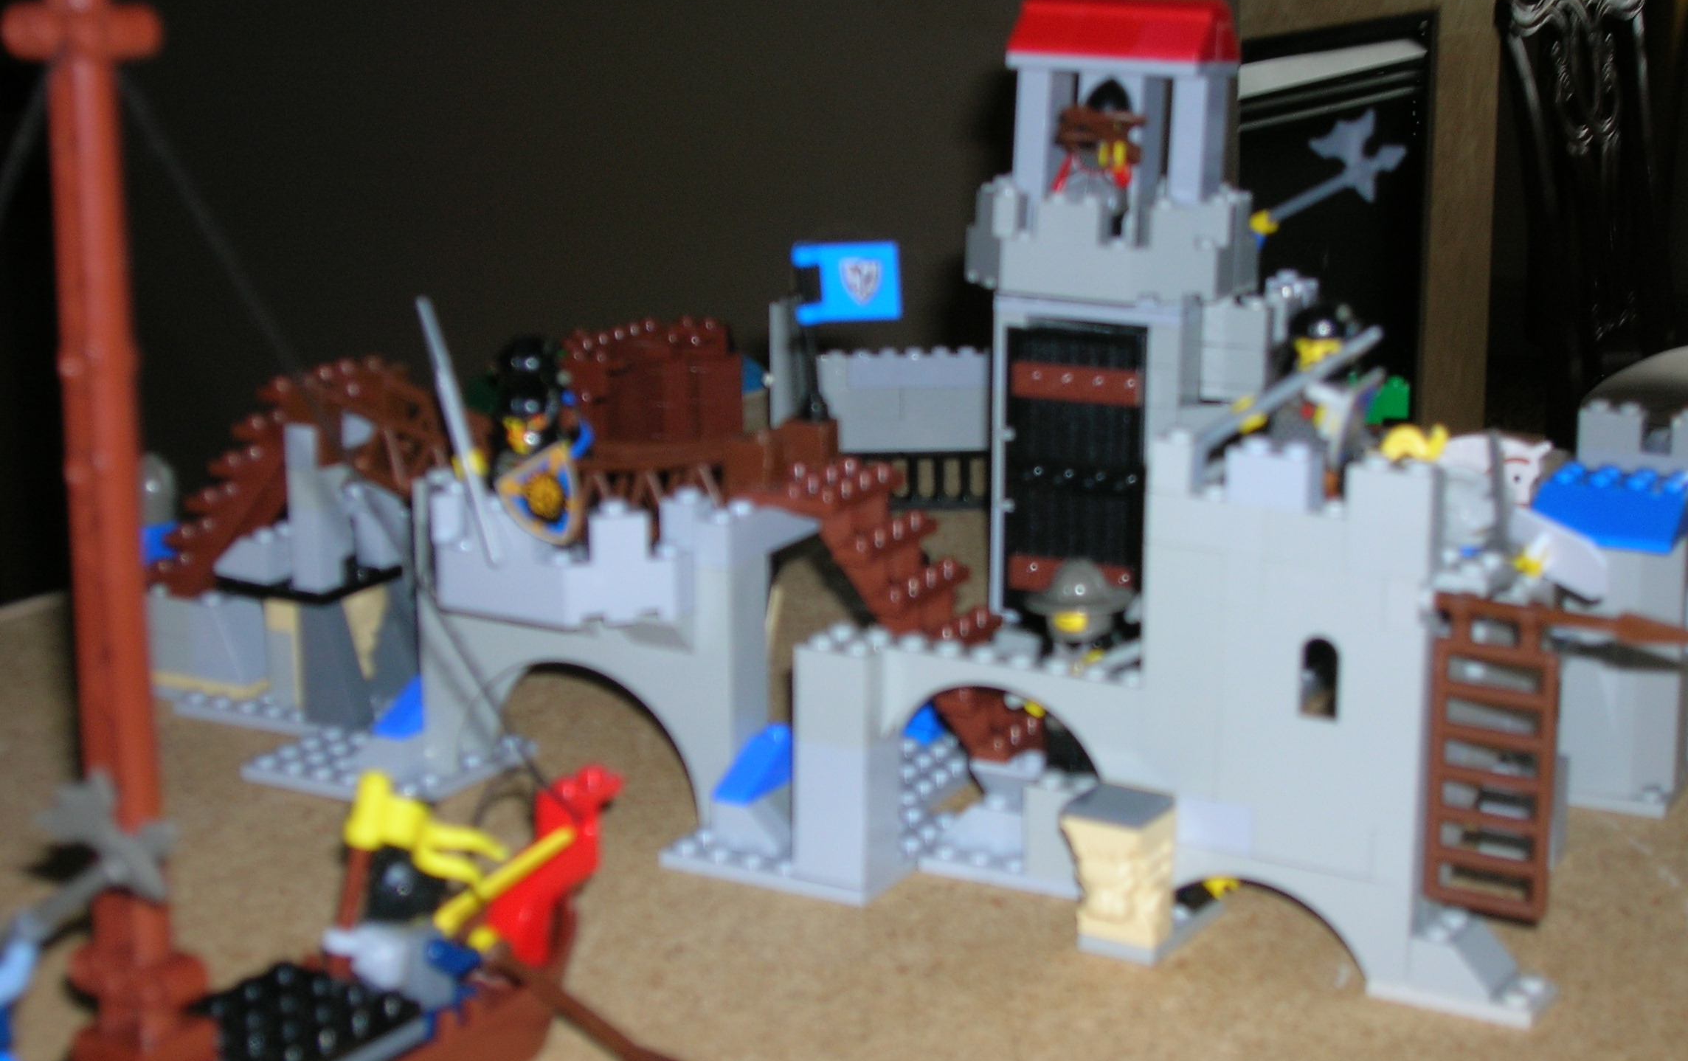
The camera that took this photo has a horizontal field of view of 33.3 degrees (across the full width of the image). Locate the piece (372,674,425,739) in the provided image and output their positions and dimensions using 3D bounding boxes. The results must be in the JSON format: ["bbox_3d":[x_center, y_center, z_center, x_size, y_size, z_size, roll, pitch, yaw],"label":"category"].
[{"bbox_3d":[-0.095,0.039,0.637,0.008,0.011,0.024,7,15,27],"label":"piece"}]

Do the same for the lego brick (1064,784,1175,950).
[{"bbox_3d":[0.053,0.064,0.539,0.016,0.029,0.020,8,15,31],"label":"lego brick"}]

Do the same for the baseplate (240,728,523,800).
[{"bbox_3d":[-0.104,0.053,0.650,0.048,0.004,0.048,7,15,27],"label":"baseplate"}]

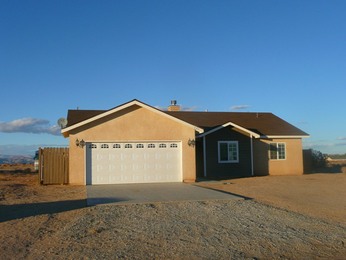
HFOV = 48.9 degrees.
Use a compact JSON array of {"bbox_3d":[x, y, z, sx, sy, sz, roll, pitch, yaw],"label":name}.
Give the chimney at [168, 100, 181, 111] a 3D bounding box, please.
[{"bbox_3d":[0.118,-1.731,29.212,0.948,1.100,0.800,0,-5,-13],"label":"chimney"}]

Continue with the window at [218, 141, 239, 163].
[{"bbox_3d":[3.444,1.377,23.368,1.340,1.330,0.100,0,-5,-13],"label":"window"}]

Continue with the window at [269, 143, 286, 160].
[{"bbox_3d":[6.938,1.423,25.041,1.200,1.155,0.100,0,-5,-13],"label":"window"}]

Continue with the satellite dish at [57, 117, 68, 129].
[{"bbox_3d":[-5.513,-0.336,19.055,0.526,0.590,0.350,0,-5,-13],"label":"satellite dish"}]

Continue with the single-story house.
[{"bbox_3d":[0.756,0.875,26.529,15.670,4.950,13.560,0,-5,-13],"label":"single-story house"}]

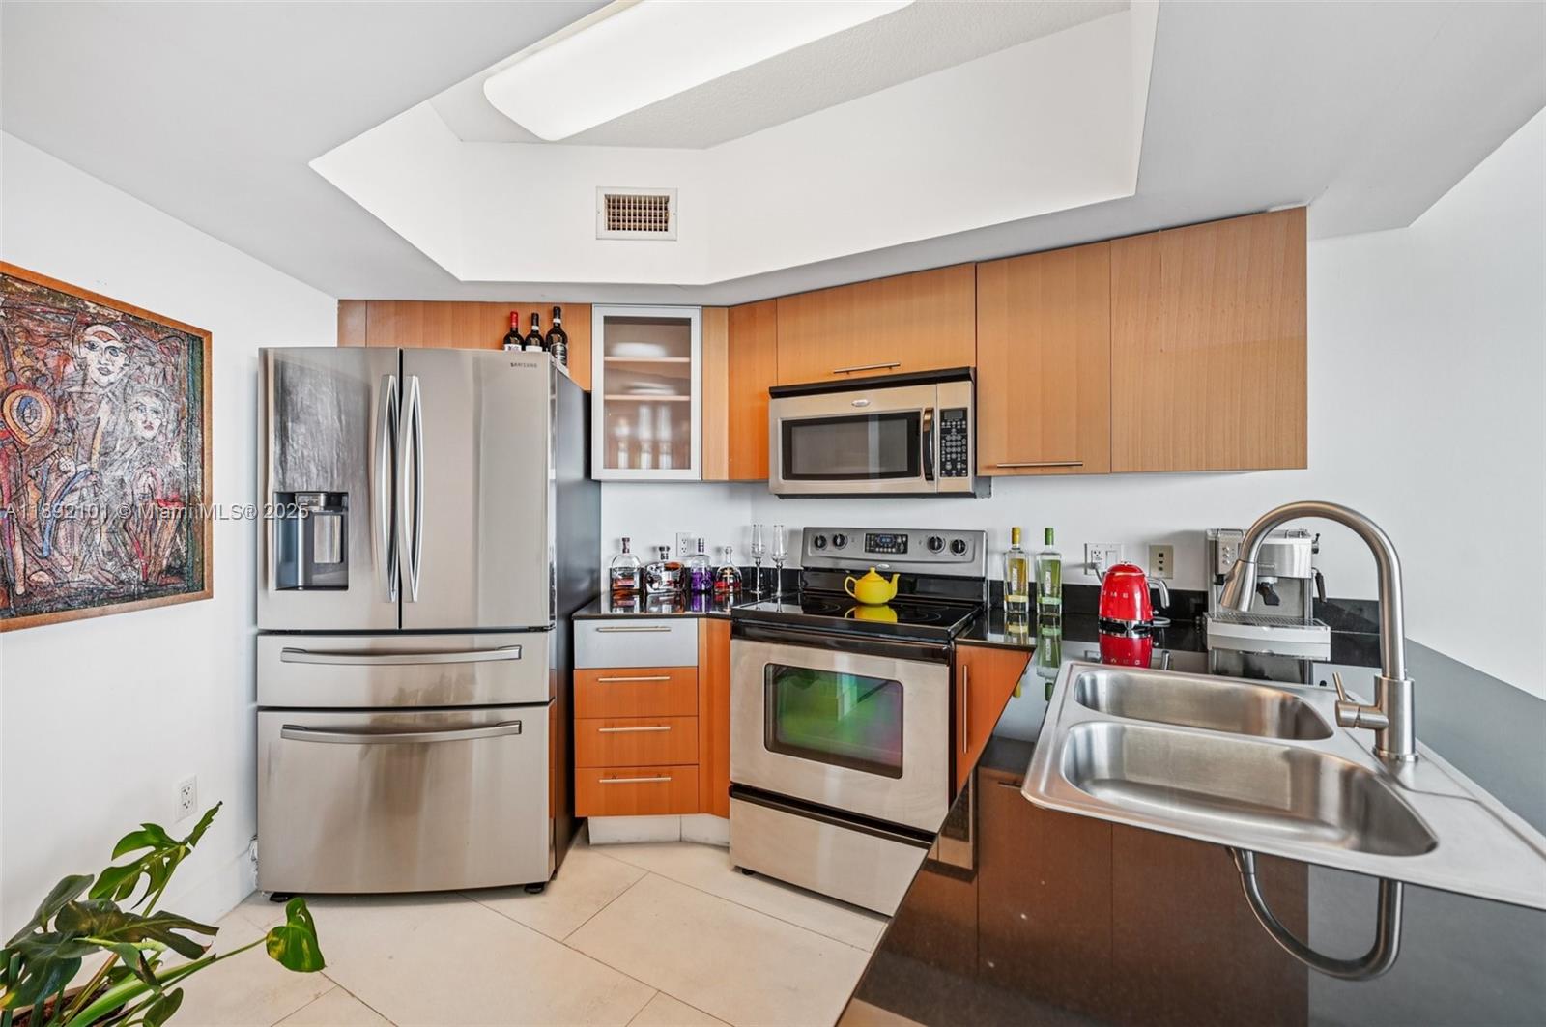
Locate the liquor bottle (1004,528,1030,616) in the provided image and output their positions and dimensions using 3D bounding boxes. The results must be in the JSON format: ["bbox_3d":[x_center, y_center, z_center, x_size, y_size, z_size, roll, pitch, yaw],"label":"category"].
[{"bbox_3d":[0.889,0.203,2.190,0.076,0.308,0.074,0,1,20],"label":"liquor bottle"}]

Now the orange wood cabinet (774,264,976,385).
[{"bbox_3d":[0.424,-0.672,2.368,0.762,0.375,0.320,0,1,28],"label":"orange wood cabinet"}]

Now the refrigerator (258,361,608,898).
[{"bbox_3d":[-1.174,0.386,2.211,0.905,1.770,0.770,0,1,-3],"label":"refrigerator"}]

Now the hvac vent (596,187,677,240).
[{"bbox_3d":[-0.523,-1.153,2.308,0.310,0.200,0.022,0,1,-3],"label":"hvac vent"}]

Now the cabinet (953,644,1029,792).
[{"bbox_3d":[0.793,0.770,2.007,0.240,0.760,0.580,0,1,28],"label":"cabinet"}]

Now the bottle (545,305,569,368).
[{"bbox_3d":[-0.818,-0.632,2.280,0.080,0.300,0.080,0,1,-6],"label":"bottle"}]

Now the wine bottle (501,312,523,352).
[{"bbox_3d":[-0.982,-0.614,2.278,0.077,0.297,0.077,0,1,-3],"label":"wine bottle"}]

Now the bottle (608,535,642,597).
[{"bbox_3d":[-0.679,0.243,2.762,0.130,0.258,0.080,0,1,-3],"label":"bottle"}]

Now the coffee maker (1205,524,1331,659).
[{"bbox_3d":[1.342,0.211,1.668,0.250,0.315,0.255,0,1,29],"label":"coffee maker"}]

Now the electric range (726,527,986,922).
[{"bbox_3d":[0.333,0.655,2.215,0.760,1.190,0.670,0,1,28],"label":"electric range"}]

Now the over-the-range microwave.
[{"bbox_3d":[0.411,-0.276,2.314,0.757,0.420,0.410,0,1,28],"label":"over-the-range microwave"}]

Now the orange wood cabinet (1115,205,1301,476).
[{"bbox_3d":[1.353,-0.495,1.926,0.480,0.735,0.303,0,1,27],"label":"orange wood cabinet"}]

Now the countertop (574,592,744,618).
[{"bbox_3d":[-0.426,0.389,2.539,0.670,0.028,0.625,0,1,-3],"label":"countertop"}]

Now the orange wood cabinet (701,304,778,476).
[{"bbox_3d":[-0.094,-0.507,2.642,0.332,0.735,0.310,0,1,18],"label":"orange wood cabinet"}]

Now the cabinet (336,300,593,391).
[{"bbox_3d":[-1.265,-0.688,2.615,1.010,0.360,0.320,0,1,-3],"label":"cabinet"}]

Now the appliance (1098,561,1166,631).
[{"bbox_3d":[1.221,0.279,2.040,0.200,0.212,0.157,1,1,40],"label":"appliance"}]

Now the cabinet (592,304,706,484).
[{"bbox_3d":[-0.537,-0.508,2.688,0.459,0.735,0.310,0,1,-3],"label":"cabinet"}]

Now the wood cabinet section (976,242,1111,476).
[{"bbox_3d":[0.961,-0.495,2.129,0.400,0.733,0.330,0,0,27],"label":"wood cabinet section"}]

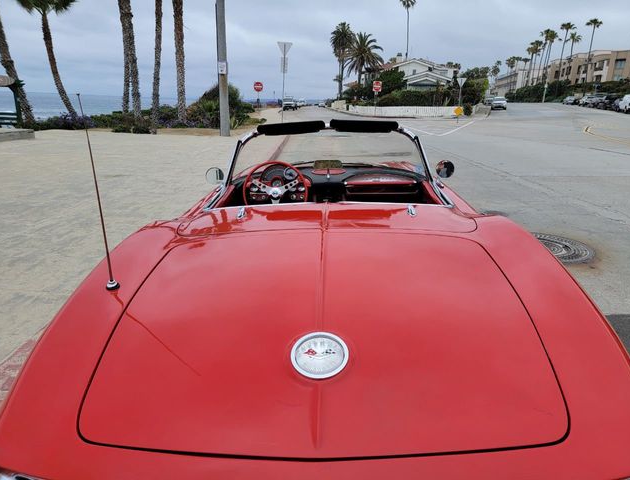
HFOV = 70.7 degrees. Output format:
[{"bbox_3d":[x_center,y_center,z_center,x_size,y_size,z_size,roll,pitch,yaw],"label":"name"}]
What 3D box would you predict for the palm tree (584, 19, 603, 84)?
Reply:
[{"bbox_3d":[46.358,-30.436,75.130,3.000,12.678,3.000,2,17,0],"label":"palm tree"}]

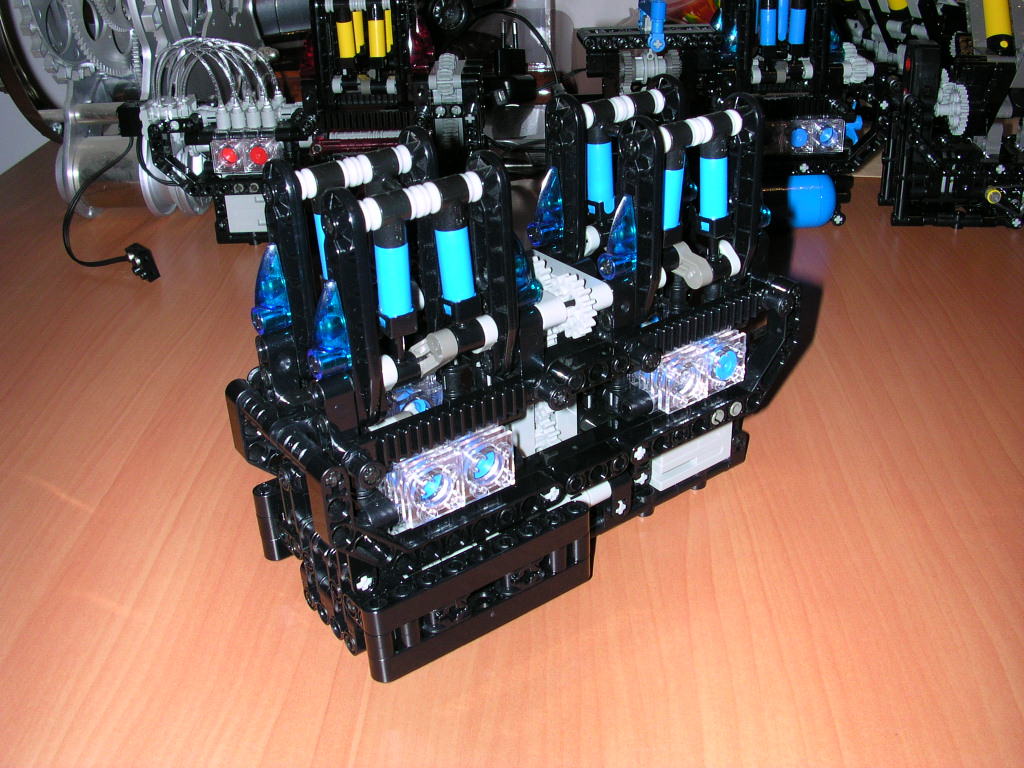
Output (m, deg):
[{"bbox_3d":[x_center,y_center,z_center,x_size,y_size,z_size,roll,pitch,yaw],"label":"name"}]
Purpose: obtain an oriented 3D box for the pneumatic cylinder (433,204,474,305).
[{"bbox_3d":[-0.014,-0.032,0.267,0.008,0.026,0.008,-4,24,2],"label":"pneumatic cylinder"}]

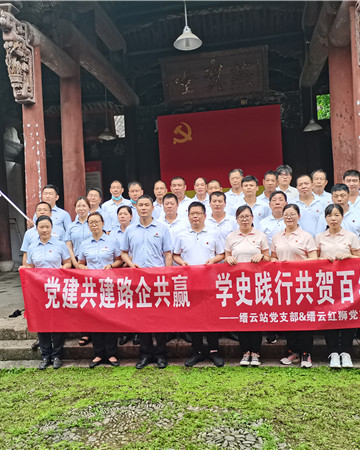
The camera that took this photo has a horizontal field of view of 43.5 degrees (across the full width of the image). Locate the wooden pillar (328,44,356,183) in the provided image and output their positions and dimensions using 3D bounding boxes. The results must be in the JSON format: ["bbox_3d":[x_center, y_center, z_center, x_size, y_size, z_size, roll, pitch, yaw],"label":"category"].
[{"bbox_3d":[2.926,-1.279,8.013,0.400,3.923,0.400,-3,0,9],"label":"wooden pillar"}]

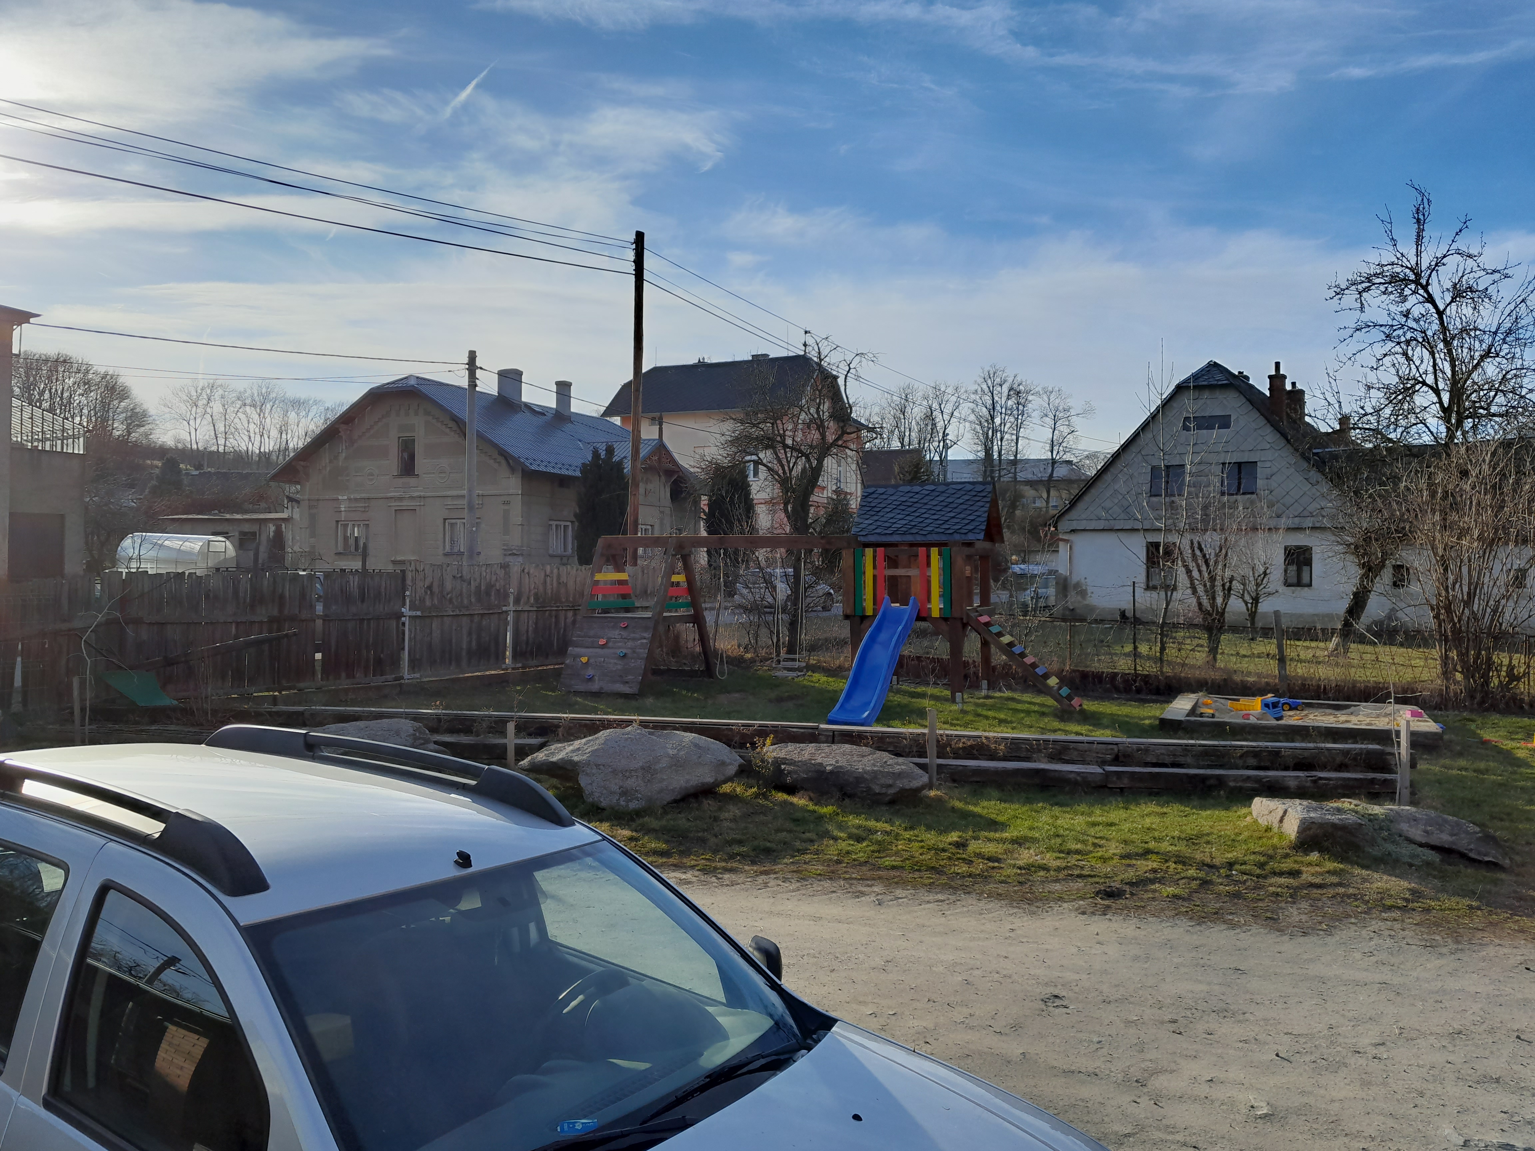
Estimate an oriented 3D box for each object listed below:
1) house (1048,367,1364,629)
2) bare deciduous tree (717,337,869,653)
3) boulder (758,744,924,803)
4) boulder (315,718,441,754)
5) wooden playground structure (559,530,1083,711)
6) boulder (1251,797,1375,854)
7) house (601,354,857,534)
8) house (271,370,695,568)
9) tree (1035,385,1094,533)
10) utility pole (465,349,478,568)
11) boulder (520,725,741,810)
[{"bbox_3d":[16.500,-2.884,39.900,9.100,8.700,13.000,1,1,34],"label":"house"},{"bbox_3d":[0.470,-1.544,22.000,3.000,6.000,2.900,0,0,0],"label":"bare deciduous tree"},{"bbox_3d":[0.750,1.870,11.200,1.600,0.500,0.800,1,0,14],"label":"boulder"},{"bbox_3d":[-4.100,1.798,12.200,1.450,0.600,0.900,1,0,14],"label":"boulder"},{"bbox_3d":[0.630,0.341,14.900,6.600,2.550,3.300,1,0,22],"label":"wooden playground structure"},{"bbox_3d":[4.600,2.059,9.700,0.900,0.340,0.850,1,0,18],"label":"boulder"},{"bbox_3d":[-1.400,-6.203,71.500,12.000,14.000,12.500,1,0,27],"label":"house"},{"bbox_3d":[-10.150,-3.432,47.300,12.500,9.200,14.000,1,0,25],"label":"house"},{"bbox_3d":[19.999,-6.048,78.000,4.000,13.000,4.000,0,0,0],"label":"tree"},{"bbox_3d":[-7.700,-2.253,30.000,0.300,7.300,0.300,0,0,0],"label":"utility pole"},{"bbox_3d":[-1.300,1.767,10.950,2.100,0.720,1.100,1,0,14],"label":"boulder"}]

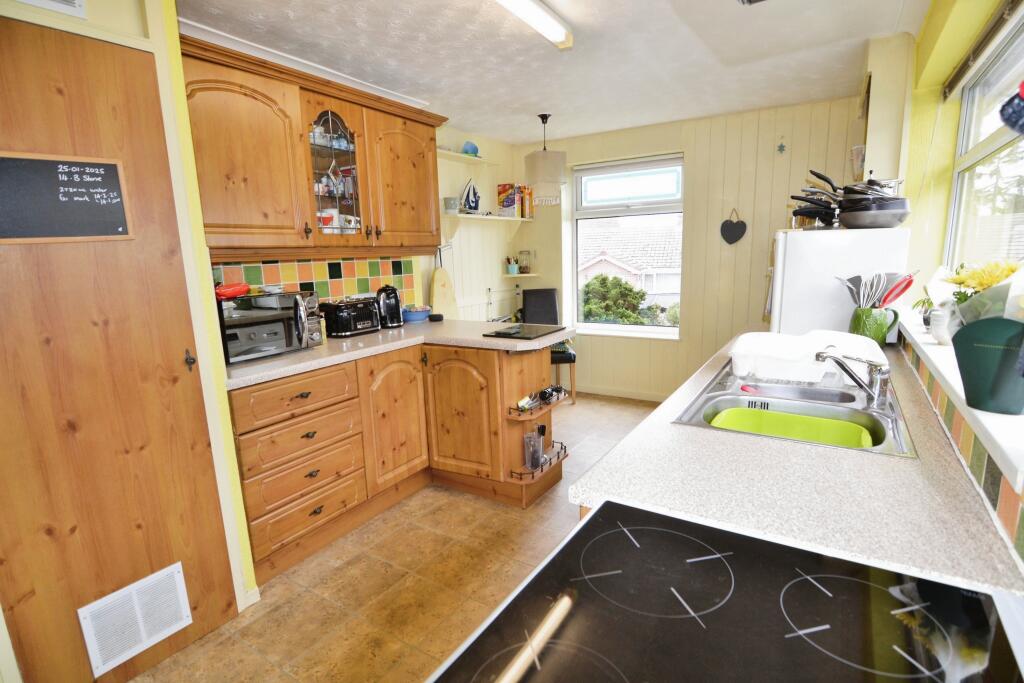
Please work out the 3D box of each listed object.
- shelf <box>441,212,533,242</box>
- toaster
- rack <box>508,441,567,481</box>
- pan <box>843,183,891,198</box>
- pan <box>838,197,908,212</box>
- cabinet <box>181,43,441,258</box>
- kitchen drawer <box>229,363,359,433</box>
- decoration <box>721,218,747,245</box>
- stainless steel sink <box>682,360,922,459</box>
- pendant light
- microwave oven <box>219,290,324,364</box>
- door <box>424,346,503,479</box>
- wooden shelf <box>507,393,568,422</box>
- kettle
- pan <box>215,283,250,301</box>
[{"bbox_3d":[-0.196,-1.085,4.390,0.220,0.220,1.190,6,13,35],"label":"shelf"},{"bbox_3d":[-0.991,-0.151,2.771,0.200,0.187,0.310,5,12,34],"label":"toaster"},{"bbox_3d":[0.166,0.712,2.703,0.160,0.080,0.490,6,13,35],"label":"rack"},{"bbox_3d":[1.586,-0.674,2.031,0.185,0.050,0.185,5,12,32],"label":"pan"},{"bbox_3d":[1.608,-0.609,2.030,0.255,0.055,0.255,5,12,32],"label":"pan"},{"bbox_3d":[-0.990,-0.867,2.419,0.370,0.840,1.480,5,12,34],"label":"cabinet"},{"bbox_3d":[-1.115,0.230,2.189,0.400,0.186,0.590,6,13,35],"label":"kitchen drawer"},{"bbox_3d":[1.816,-0.903,3.737,0.196,0.205,0.020,6,13,35],"label":"decoration"},{"bbox_3d":[0.869,0.221,1.412,0.462,0.170,0.950,5,12,32],"label":"stainless steel sink"},{"bbox_3d":[0.255,-1.388,3.490,0.250,0.650,0.250,-5,11,-18],"label":"pendant light"},{"bbox_3d":[-1.317,-0.094,2.381,0.380,0.295,0.500,6,13,35],"label":"microwave oven"},{"bbox_3d":[-0.274,0.406,2.581,0.485,0.750,0.035,4,12,30],"label":"door"},{"bbox_3d":[0.169,0.354,2.656,0.160,0.080,0.500,6,13,35],"label":"wooden shelf"},{"bbox_3d":[-0.793,-0.232,2.980,0.190,0.258,0.155,8,14,44],"label":"kettle"},{"bbox_3d":[-1.248,-0.223,2.026,0.175,0.060,0.175,5,12,34],"label":"pan"}]

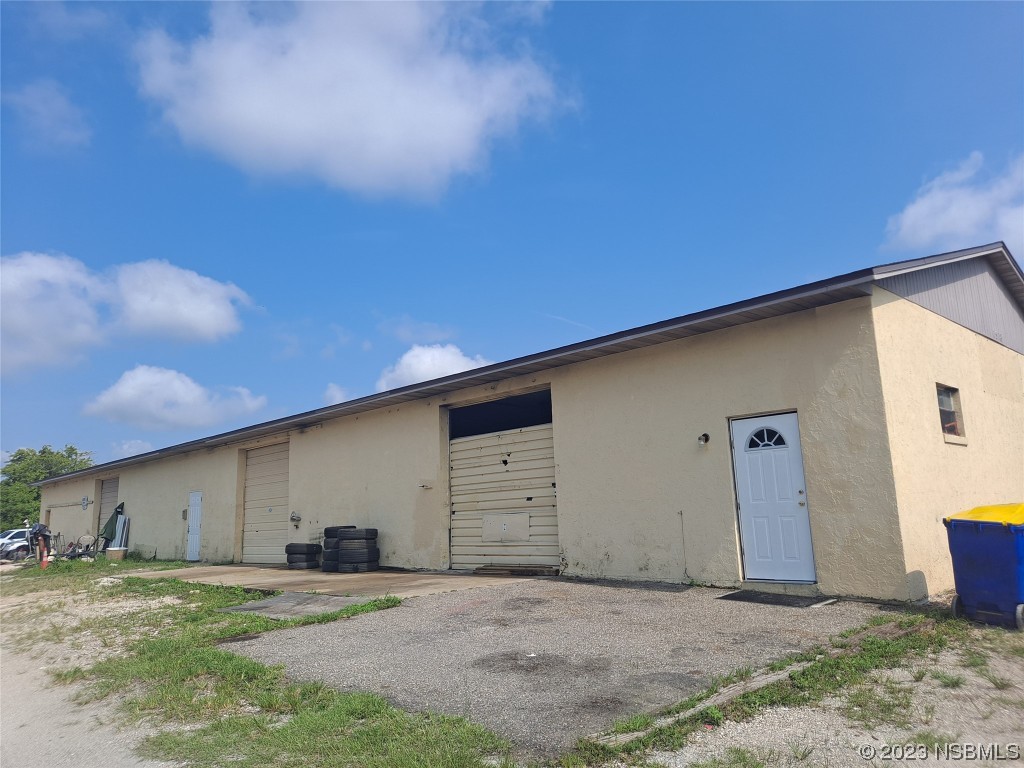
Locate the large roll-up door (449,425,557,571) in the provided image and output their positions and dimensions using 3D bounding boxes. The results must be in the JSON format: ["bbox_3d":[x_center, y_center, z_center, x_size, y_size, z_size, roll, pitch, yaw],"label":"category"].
[{"bbox_3d":[-0.122,2.054,13.148,0.090,2.430,2.963,8,-14,-43],"label":"large roll-up door"}]

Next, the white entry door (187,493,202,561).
[{"bbox_3d":[-9.816,4.430,22.966,0.080,2.069,0.960,8,-14,-43],"label":"white entry door"}]

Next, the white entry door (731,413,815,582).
[{"bbox_3d":[3.310,1.433,9.365,0.080,2.040,0.918,8,-14,-43],"label":"white entry door"}]

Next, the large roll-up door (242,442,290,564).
[{"bbox_3d":[-6.431,3.205,19.734,0.090,3.087,3.082,8,-14,-43],"label":"large roll-up door"}]

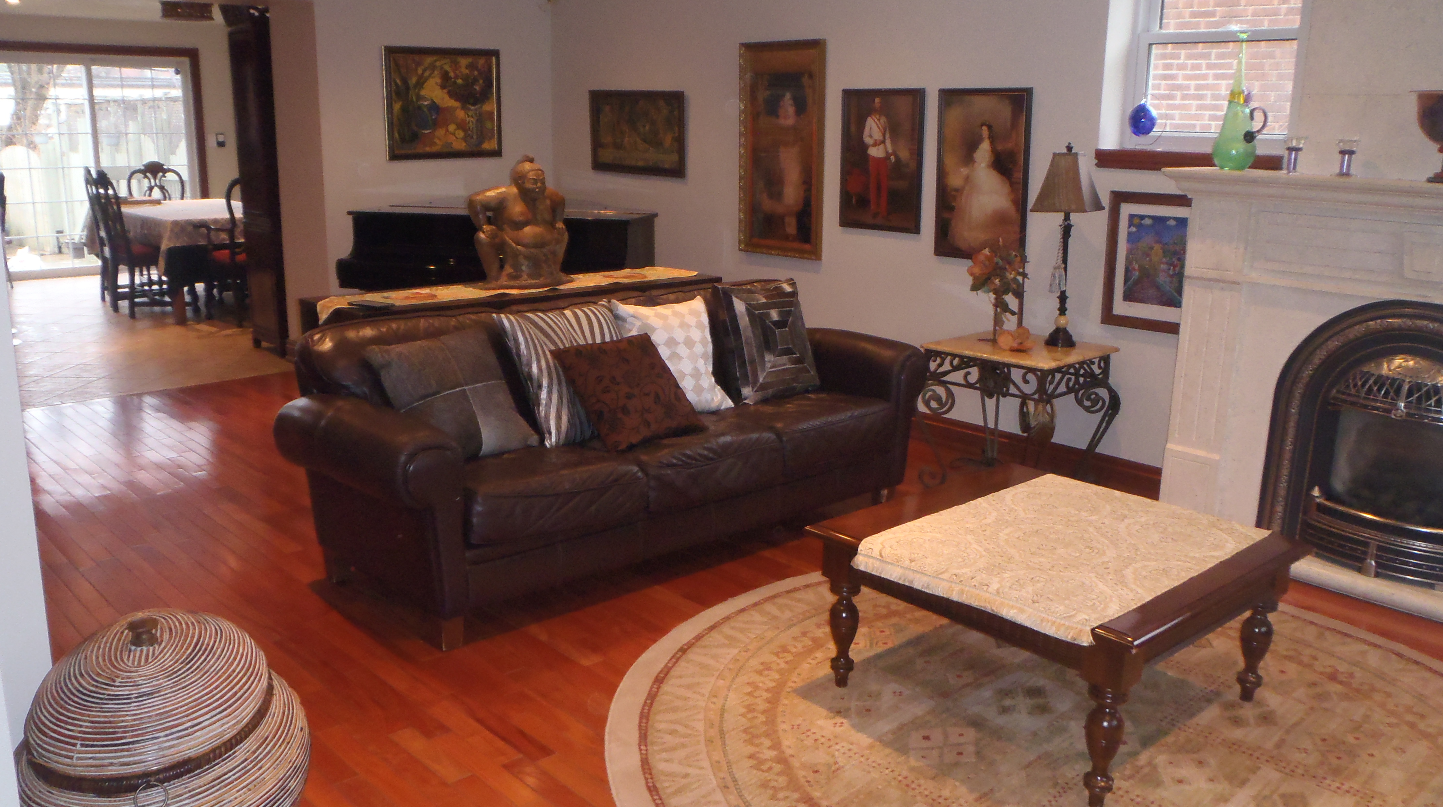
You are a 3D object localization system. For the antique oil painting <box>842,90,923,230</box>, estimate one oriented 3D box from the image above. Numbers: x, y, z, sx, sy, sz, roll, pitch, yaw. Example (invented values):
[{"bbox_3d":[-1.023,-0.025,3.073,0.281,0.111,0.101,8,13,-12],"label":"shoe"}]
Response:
[{"bbox_3d":[0.760,-1.156,5.560,0.030,0.659,0.482,-12,19,-41],"label":"antique oil painting"}]

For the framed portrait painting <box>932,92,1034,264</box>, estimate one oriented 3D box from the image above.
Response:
[{"bbox_3d":[1.149,-1.007,5.154,0.030,0.739,0.470,-12,19,-41],"label":"framed portrait painting"}]

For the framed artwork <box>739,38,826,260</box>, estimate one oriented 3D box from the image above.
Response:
[{"bbox_3d":[0.314,-1.289,5.962,0.045,1.065,0.597,-13,20,-41],"label":"framed artwork"}]

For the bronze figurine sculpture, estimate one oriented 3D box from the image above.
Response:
[{"bbox_3d":[-0.859,-0.775,4.975,0.370,0.535,0.280,-12,19,-41],"label":"bronze figurine sculpture"}]

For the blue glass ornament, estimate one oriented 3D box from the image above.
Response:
[{"bbox_3d":[1.694,-1.144,4.691,0.054,0.143,0.122,-12,19,-41],"label":"blue glass ornament"}]

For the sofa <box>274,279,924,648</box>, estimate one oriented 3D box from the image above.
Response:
[{"bbox_3d":[-0.333,0.079,4.397,2.340,0.830,0.940,-12,19,-41],"label":"sofa"}]

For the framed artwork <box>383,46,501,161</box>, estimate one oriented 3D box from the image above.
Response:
[{"bbox_3d":[-1.624,-1.755,6.839,0.753,0.627,0.045,-13,20,-41],"label":"framed artwork"}]

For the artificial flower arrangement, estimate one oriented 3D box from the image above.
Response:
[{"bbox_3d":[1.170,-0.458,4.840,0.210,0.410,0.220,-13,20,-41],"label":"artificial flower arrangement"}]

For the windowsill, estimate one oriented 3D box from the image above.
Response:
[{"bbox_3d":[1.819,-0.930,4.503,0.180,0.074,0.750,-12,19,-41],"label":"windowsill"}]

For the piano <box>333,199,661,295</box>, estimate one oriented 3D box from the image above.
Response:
[{"bbox_3d":[-1.009,-0.538,6.299,1.514,1.035,1.380,4,15,15],"label":"piano"}]

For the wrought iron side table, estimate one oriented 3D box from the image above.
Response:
[{"bbox_3d":[1.218,0.068,4.831,0.530,0.605,0.590,-13,20,-41],"label":"wrought iron side table"}]

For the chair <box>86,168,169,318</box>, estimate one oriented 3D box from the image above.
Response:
[{"bbox_3d":[-4.335,-1.215,8.801,0.530,1.077,0.520,-13,20,-41],"label":"chair"}]

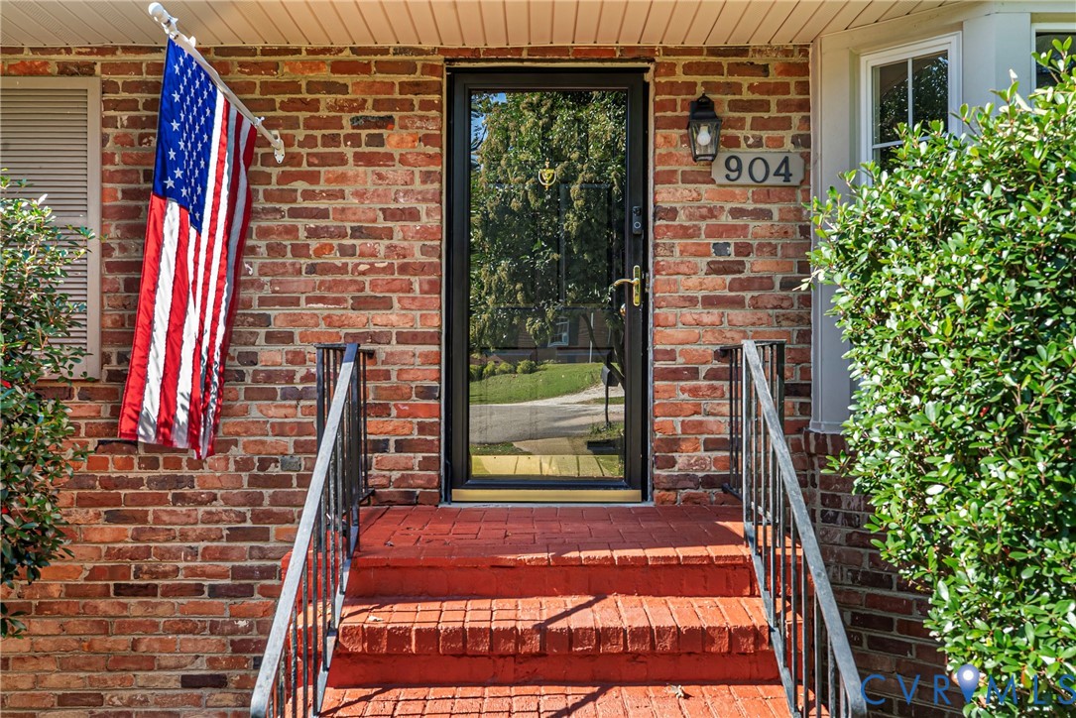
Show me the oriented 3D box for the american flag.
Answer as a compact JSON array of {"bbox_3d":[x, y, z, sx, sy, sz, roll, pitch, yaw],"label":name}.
[{"bbox_3d":[-1.325,-0.367,3.960,0.220,1.540,1.000,0,0,3],"label":"american flag"}]

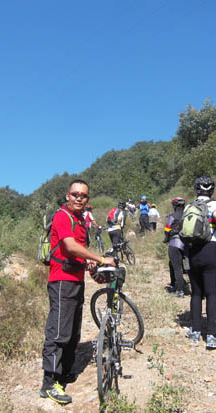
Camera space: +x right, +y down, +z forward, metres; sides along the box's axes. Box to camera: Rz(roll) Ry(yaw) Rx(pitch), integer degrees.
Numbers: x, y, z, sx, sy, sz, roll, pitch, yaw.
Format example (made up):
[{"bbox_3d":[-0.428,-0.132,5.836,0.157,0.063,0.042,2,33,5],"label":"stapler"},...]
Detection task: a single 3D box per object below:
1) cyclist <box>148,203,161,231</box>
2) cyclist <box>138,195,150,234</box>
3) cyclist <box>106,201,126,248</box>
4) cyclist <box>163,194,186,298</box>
[{"bbox_3d":[2.376,0.670,22.745,0.580,1.580,0.500,0,-4,5],"label":"cyclist"},{"bbox_3d":[1.742,0.327,21.239,0.600,1.740,0.500,-1,-4,8],"label":"cyclist"},{"bbox_3d":[0.256,0.698,13.741,0.560,1.680,0.650,-4,-6,45],"label":"cyclist"},{"bbox_3d":[1.162,0.696,7.441,0.560,1.700,0.520,-2,-5,30],"label":"cyclist"}]

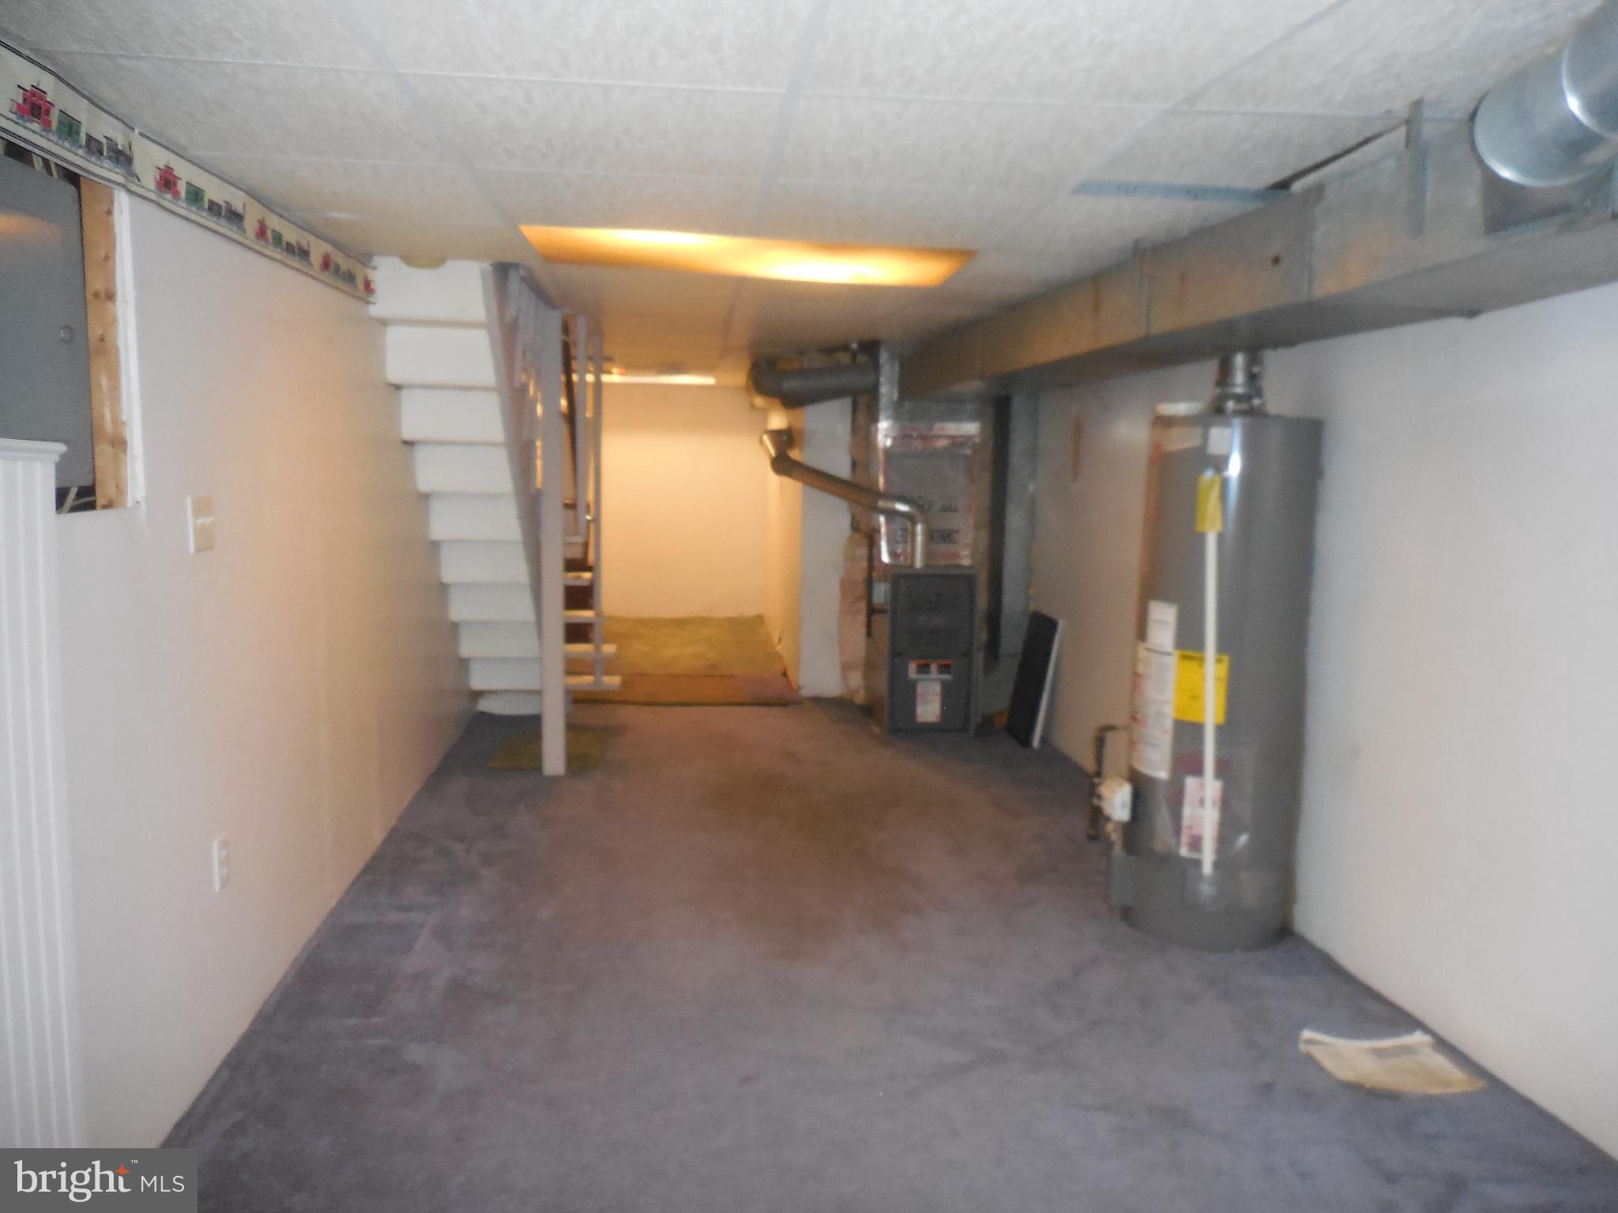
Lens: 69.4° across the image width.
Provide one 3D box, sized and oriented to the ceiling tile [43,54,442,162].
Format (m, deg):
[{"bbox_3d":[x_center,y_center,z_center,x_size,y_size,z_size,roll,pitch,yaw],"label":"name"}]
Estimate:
[{"bbox_3d":[-0.921,-0.861,2.032,0.560,0.025,0.600,0,7,-6],"label":"ceiling tile"}]

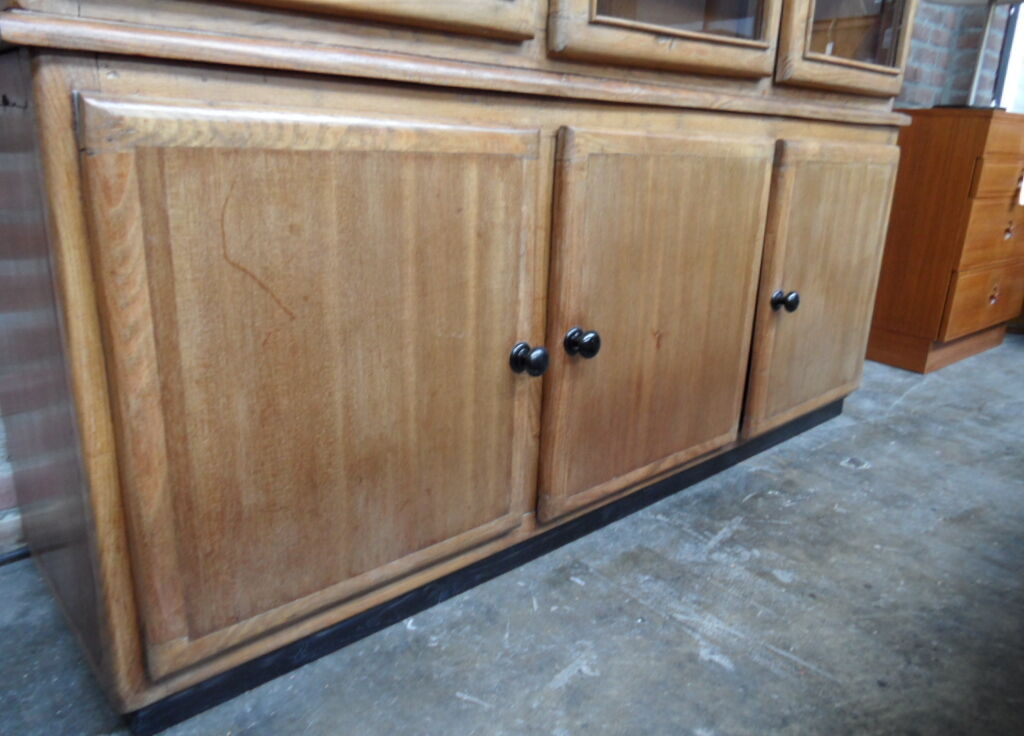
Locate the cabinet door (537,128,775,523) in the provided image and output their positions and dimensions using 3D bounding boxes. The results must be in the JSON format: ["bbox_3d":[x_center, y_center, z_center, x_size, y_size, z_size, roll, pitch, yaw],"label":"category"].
[{"bbox_3d":[0.273,-0.087,1.238,0.567,0.603,0.022,-13,23,-39],"label":"cabinet door"}]

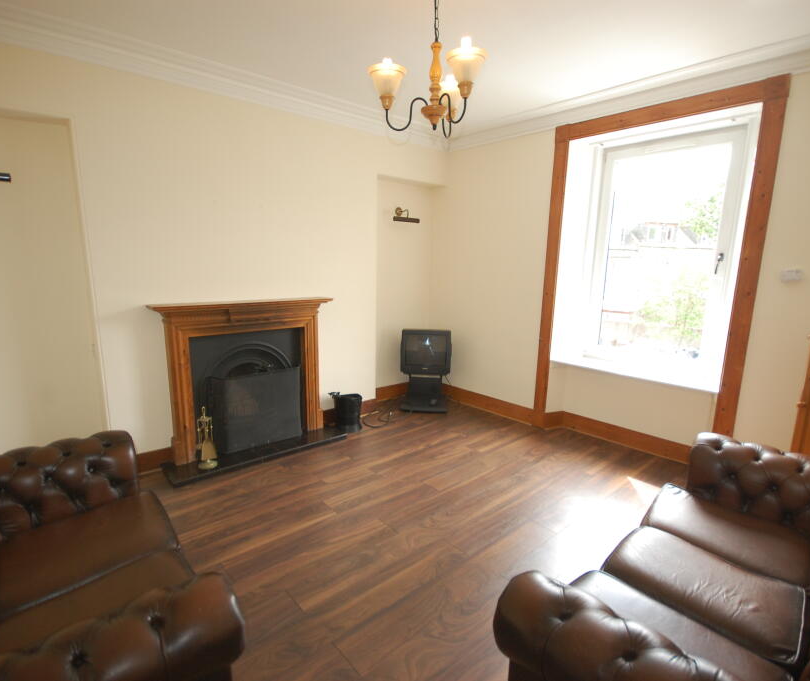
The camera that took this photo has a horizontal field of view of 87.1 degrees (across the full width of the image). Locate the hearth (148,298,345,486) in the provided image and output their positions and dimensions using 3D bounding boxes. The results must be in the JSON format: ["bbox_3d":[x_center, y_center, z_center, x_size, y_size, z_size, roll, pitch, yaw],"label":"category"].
[{"bbox_3d":[-1.152,0.310,3.349,1.368,1.214,0.388,-8,14,-40],"label":"hearth"}]

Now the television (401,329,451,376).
[{"bbox_3d":[0.237,0.086,4.586,0.518,0.468,0.443,2,11,4],"label":"television"}]

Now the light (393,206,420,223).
[{"bbox_3d":[-0.020,-1.307,4.417,0.338,0.157,0.151,-8,14,-40],"label":"light"}]

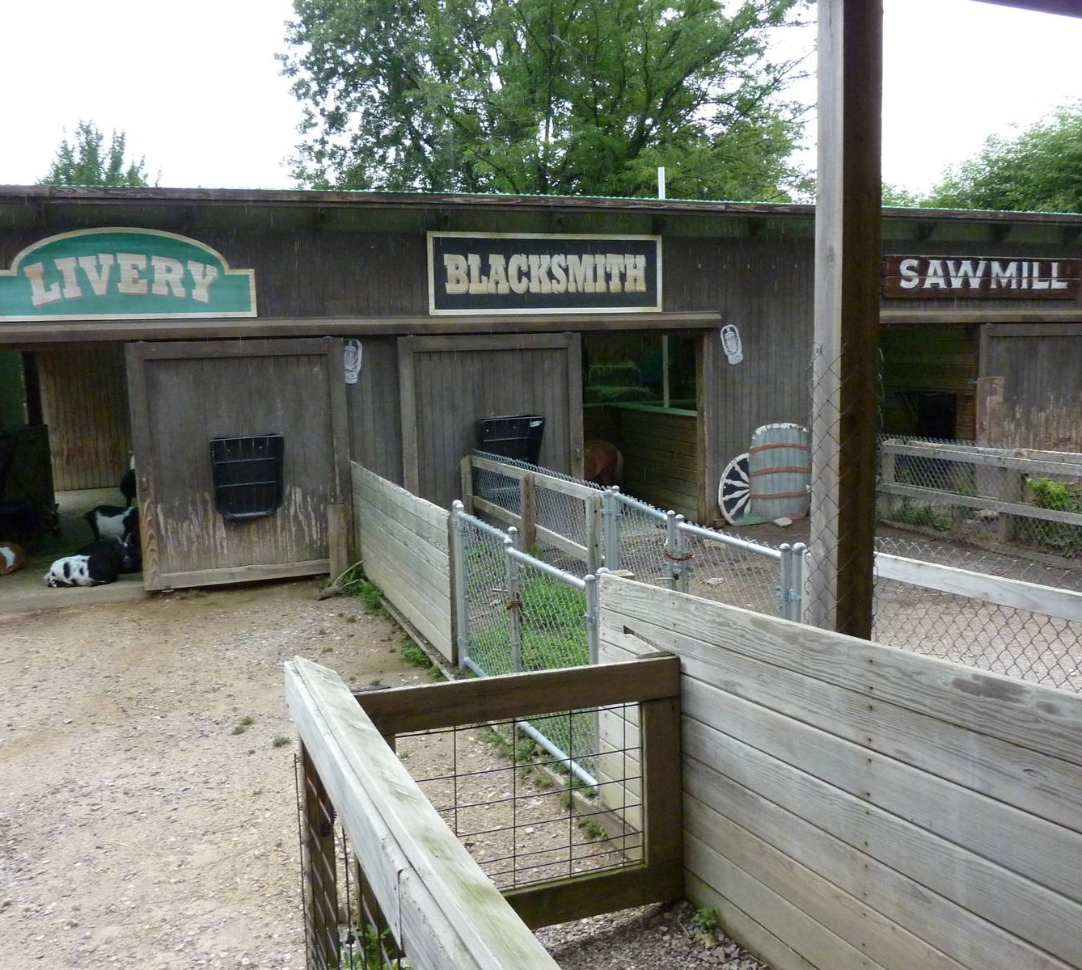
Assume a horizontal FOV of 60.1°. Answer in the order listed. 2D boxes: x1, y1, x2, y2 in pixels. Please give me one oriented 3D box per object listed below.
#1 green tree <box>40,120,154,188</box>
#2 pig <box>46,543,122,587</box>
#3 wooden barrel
[{"bbox_3d":[-9.449,-4.172,20.618,4.600,7.337,4.400,-5,8,-19],"label":"green tree"},{"bbox_3d":[-4.074,0.700,8.333,0.663,0.348,0.380,-5,8,-19],"label":"pig"},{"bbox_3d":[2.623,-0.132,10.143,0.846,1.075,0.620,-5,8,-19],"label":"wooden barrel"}]

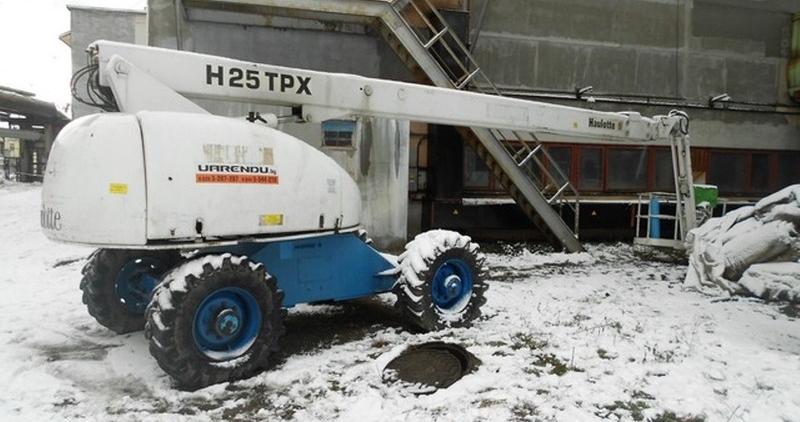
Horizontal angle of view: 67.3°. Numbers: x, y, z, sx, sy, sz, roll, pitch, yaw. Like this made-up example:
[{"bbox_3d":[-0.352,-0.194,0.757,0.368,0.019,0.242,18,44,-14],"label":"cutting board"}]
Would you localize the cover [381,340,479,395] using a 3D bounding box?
[{"bbox_3d":[0.253,1.297,4.980,0.740,0.090,0.740,1,10,0],"label":"cover"}]

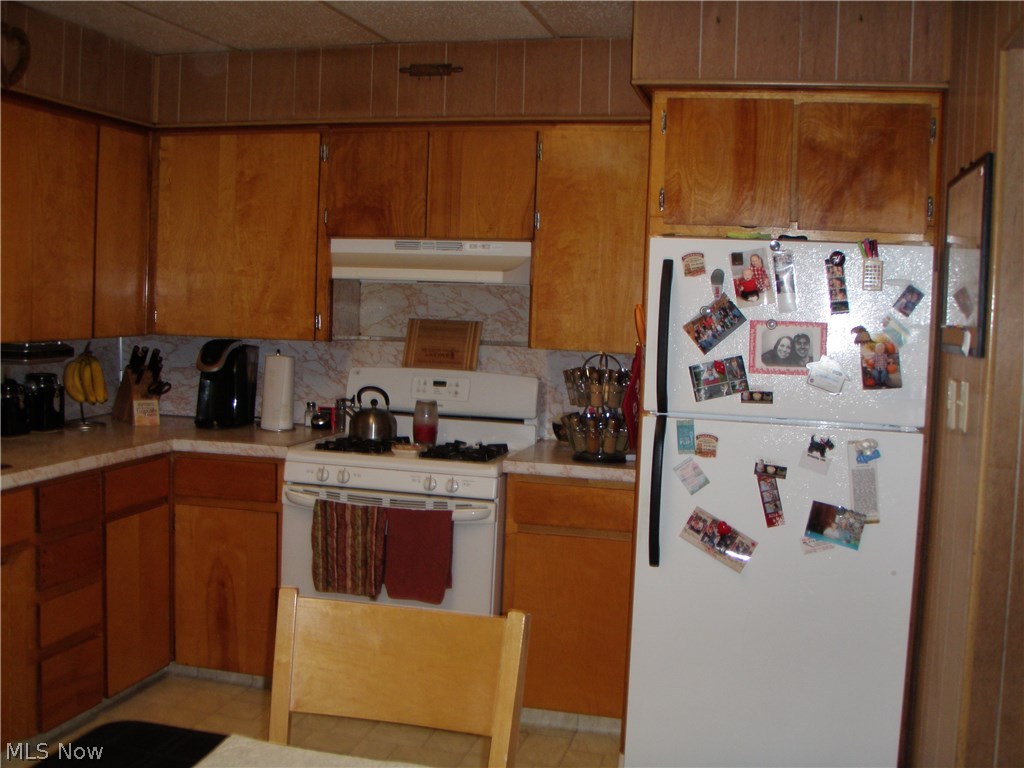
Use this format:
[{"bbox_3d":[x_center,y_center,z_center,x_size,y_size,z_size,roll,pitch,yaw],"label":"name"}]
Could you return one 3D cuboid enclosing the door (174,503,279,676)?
[{"bbox_3d":[-1.005,0.719,3.930,0.407,0.590,0.030,3,4,14],"label":"door"}]

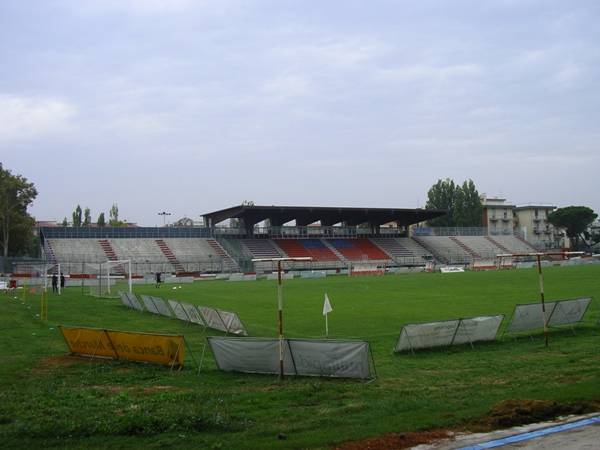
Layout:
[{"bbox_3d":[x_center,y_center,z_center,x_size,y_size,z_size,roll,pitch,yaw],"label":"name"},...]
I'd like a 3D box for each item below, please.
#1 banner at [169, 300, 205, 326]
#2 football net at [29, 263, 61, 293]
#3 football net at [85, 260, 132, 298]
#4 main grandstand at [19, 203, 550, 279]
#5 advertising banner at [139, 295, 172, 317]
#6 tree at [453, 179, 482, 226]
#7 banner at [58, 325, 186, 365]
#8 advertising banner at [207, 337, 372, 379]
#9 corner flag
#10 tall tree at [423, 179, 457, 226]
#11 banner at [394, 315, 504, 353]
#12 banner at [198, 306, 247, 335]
[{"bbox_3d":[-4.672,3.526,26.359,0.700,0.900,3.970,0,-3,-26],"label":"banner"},{"bbox_3d":[-22.148,4.669,56.749,1.700,2.500,7.500,0,-4,-29],"label":"football net"},{"bbox_3d":[-14.335,3.994,48.819,2.000,2.500,7.500,0,-4,-27],"label":"football net"},{"bbox_3d":[5.365,3.081,121.482,99.000,11.200,16.500,0,-4,-27],"label":"main grandstand"},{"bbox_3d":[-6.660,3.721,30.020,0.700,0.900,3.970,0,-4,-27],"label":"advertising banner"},{"bbox_3d":[41.029,-0.441,160.208,7.000,21.470,7.000,-1,-3,0],"label":"tree"},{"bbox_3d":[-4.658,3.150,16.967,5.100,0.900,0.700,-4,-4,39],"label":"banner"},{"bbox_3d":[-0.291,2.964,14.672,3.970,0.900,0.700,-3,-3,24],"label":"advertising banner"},{"bbox_3d":[0.869,2.594,21.554,0.330,0.680,0.080,-1,-3,-10],"label":"corner flag"},{"bbox_3d":[34.332,-0.357,160.212,7.000,21.640,7.000,-1,-3,0],"label":"tall tree"},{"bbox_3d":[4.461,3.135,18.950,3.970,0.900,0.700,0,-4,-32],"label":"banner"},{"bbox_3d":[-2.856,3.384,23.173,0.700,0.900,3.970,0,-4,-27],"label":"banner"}]

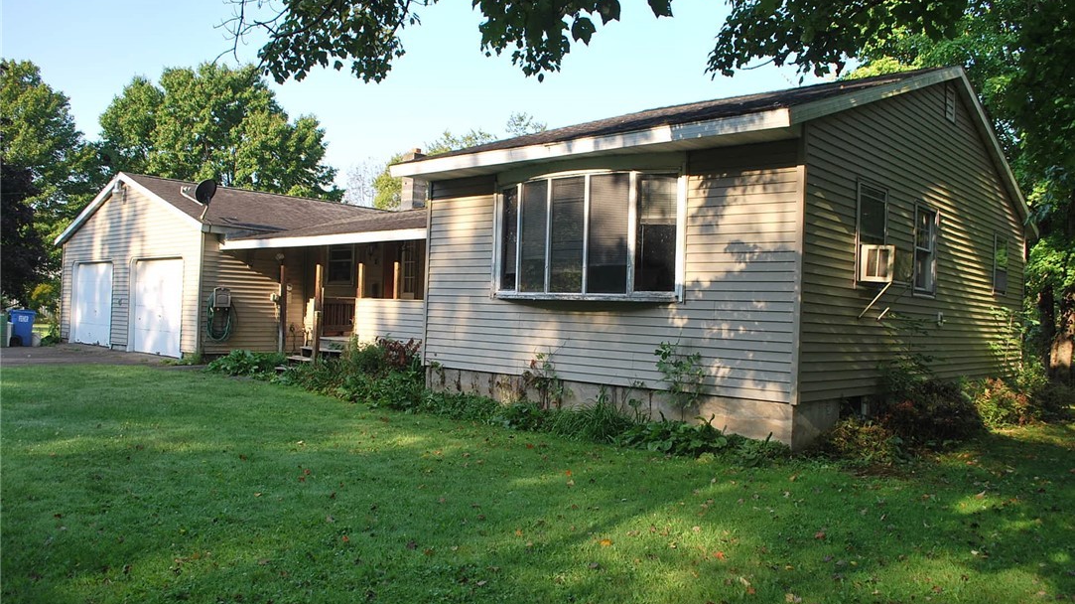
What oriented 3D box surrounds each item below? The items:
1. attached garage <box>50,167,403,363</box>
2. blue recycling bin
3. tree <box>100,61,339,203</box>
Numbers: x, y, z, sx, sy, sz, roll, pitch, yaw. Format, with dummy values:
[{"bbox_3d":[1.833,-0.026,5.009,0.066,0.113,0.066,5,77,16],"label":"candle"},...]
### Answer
[{"bbox_3d":[-7.119,-0.804,21.953,8.650,4.120,8.250,1,-1,42],"label":"attached garage"},{"bbox_3d":[-14.019,0.704,22.000,0.740,1.000,0.640,3,-1,-37],"label":"blue recycling bin"},{"bbox_3d":[-15.014,-4.958,37.951,11.200,12.568,11.200,1,-1,42],"label":"tree"}]

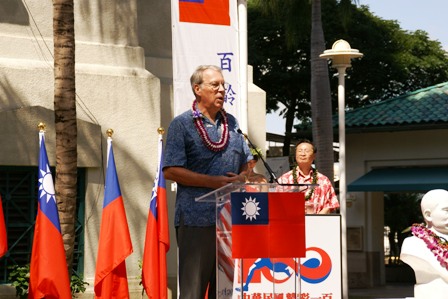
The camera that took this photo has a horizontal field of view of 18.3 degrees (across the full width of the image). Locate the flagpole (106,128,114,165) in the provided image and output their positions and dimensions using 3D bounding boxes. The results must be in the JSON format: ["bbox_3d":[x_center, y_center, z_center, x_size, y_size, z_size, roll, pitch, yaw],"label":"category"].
[{"bbox_3d":[-0.800,0.750,9.600,0.052,1.800,0.052,2,-2,0],"label":"flagpole"}]

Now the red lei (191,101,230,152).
[{"bbox_3d":[-0.080,-0.132,8.000,0.220,0.300,0.190,0,-2,-33],"label":"red lei"}]

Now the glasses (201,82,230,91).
[{"bbox_3d":[-0.057,-0.361,7.980,0.140,0.045,0.142,-2,-2,42],"label":"glasses"}]

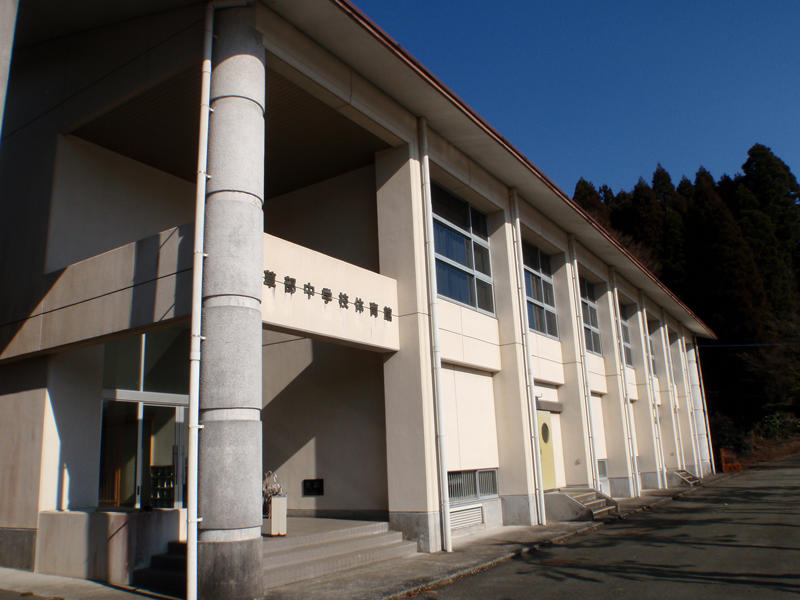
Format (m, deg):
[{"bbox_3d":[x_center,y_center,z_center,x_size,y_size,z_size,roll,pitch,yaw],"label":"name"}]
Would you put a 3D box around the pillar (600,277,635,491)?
[{"bbox_3d":[7.309,2.924,22.515,0.759,7.510,0.713,-11,-16,32],"label":"pillar"}]

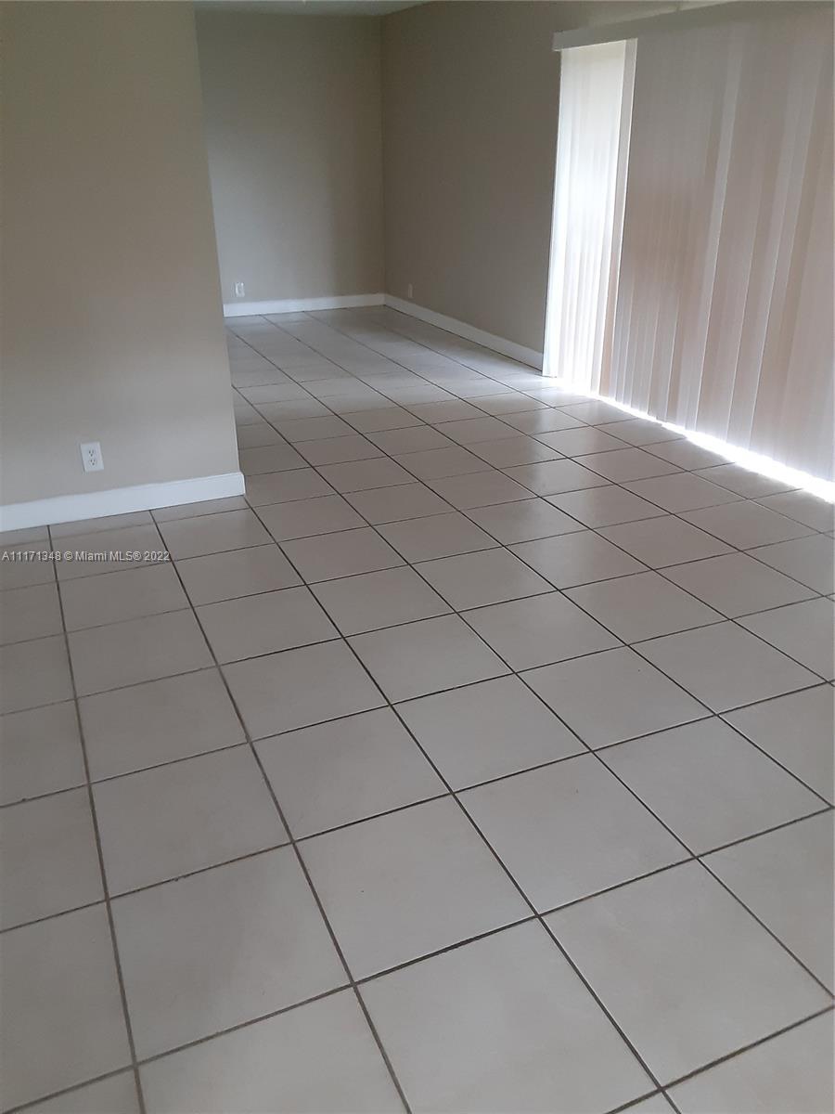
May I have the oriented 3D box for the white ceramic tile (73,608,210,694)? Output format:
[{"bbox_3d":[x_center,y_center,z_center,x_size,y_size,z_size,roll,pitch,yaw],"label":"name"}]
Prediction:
[{"bbox_3d":[-0.878,0.294,2.749,0.396,0.010,0.396,-11,27,-21],"label":"white ceramic tile"}]

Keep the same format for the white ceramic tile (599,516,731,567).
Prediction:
[{"bbox_3d":[0.981,-0.064,3.481,0.396,0.010,0.396,-11,27,-21],"label":"white ceramic tile"}]

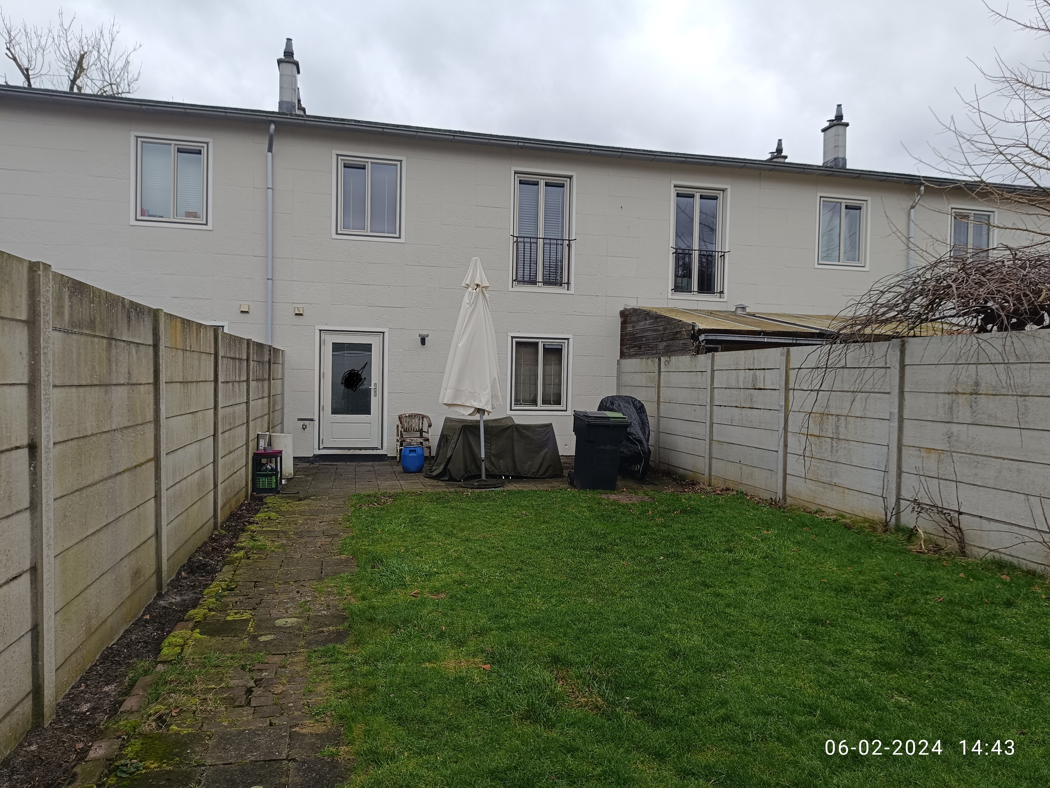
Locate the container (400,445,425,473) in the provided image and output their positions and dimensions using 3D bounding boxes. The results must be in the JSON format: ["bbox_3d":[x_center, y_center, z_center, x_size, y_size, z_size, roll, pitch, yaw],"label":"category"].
[{"bbox_3d":[-1.787,1.039,11.637,0.365,0.420,0.365,1,1,-13],"label":"container"}]

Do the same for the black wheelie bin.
[{"bbox_3d":[1.038,0.787,10.214,0.580,1.070,0.740,1,2,-12],"label":"black wheelie bin"}]

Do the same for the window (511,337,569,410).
[{"bbox_3d":[0.276,-0.359,13.442,1.090,1.360,0.100,1,2,-13],"label":"window"}]

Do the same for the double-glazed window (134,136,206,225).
[{"bbox_3d":[-5.769,-3.474,11.910,1.090,1.360,0.100,1,2,-13],"label":"double-glazed window"}]

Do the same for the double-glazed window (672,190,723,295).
[{"bbox_3d":[3.358,-2.934,14.178,1.100,2.060,0.120,1,1,-13],"label":"double-glazed window"}]

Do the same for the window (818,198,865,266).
[{"bbox_3d":[6.463,-3.286,14.818,1.090,1.360,0.100,1,2,-13],"label":"window"}]

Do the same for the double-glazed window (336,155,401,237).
[{"bbox_3d":[-2.702,-3.413,12.639,1.090,1.360,0.100,1,2,-13],"label":"double-glazed window"}]

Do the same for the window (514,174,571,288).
[{"bbox_3d":[0.319,-2.989,13.442,1.080,2.060,0.100,1,2,-13],"label":"window"}]

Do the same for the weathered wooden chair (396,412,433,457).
[{"bbox_3d":[-1.916,0.790,12.638,0.580,0.870,0.550,1,1,-18],"label":"weathered wooden chair"}]

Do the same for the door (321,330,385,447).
[{"bbox_3d":[-3.018,-0.059,12.699,1.080,2.060,0.110,1,1,-13],"label":"door"}]

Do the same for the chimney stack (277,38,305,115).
[{"bbox_3d":[-4.779,-6.311,14.768,0.400,1.620,0.600,1,1,-13],"label":"chimney stack"}]

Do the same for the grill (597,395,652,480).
[{"bbox_3d":[1.535,0.671,11.439,0.800,1.260,0.620,2,2,17],"label":"grill"}]

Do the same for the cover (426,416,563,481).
[{"bbox_3d":[-0.540,0.843,11.665,2.080,0.860,1.600,1,1,-13],"label":"cover"}]

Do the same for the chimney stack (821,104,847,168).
[{"bbox_3d":[7.468,-6.116,17.618,0.400,1.620,0.600,1,1,-13],"label":"chimney stack"}]

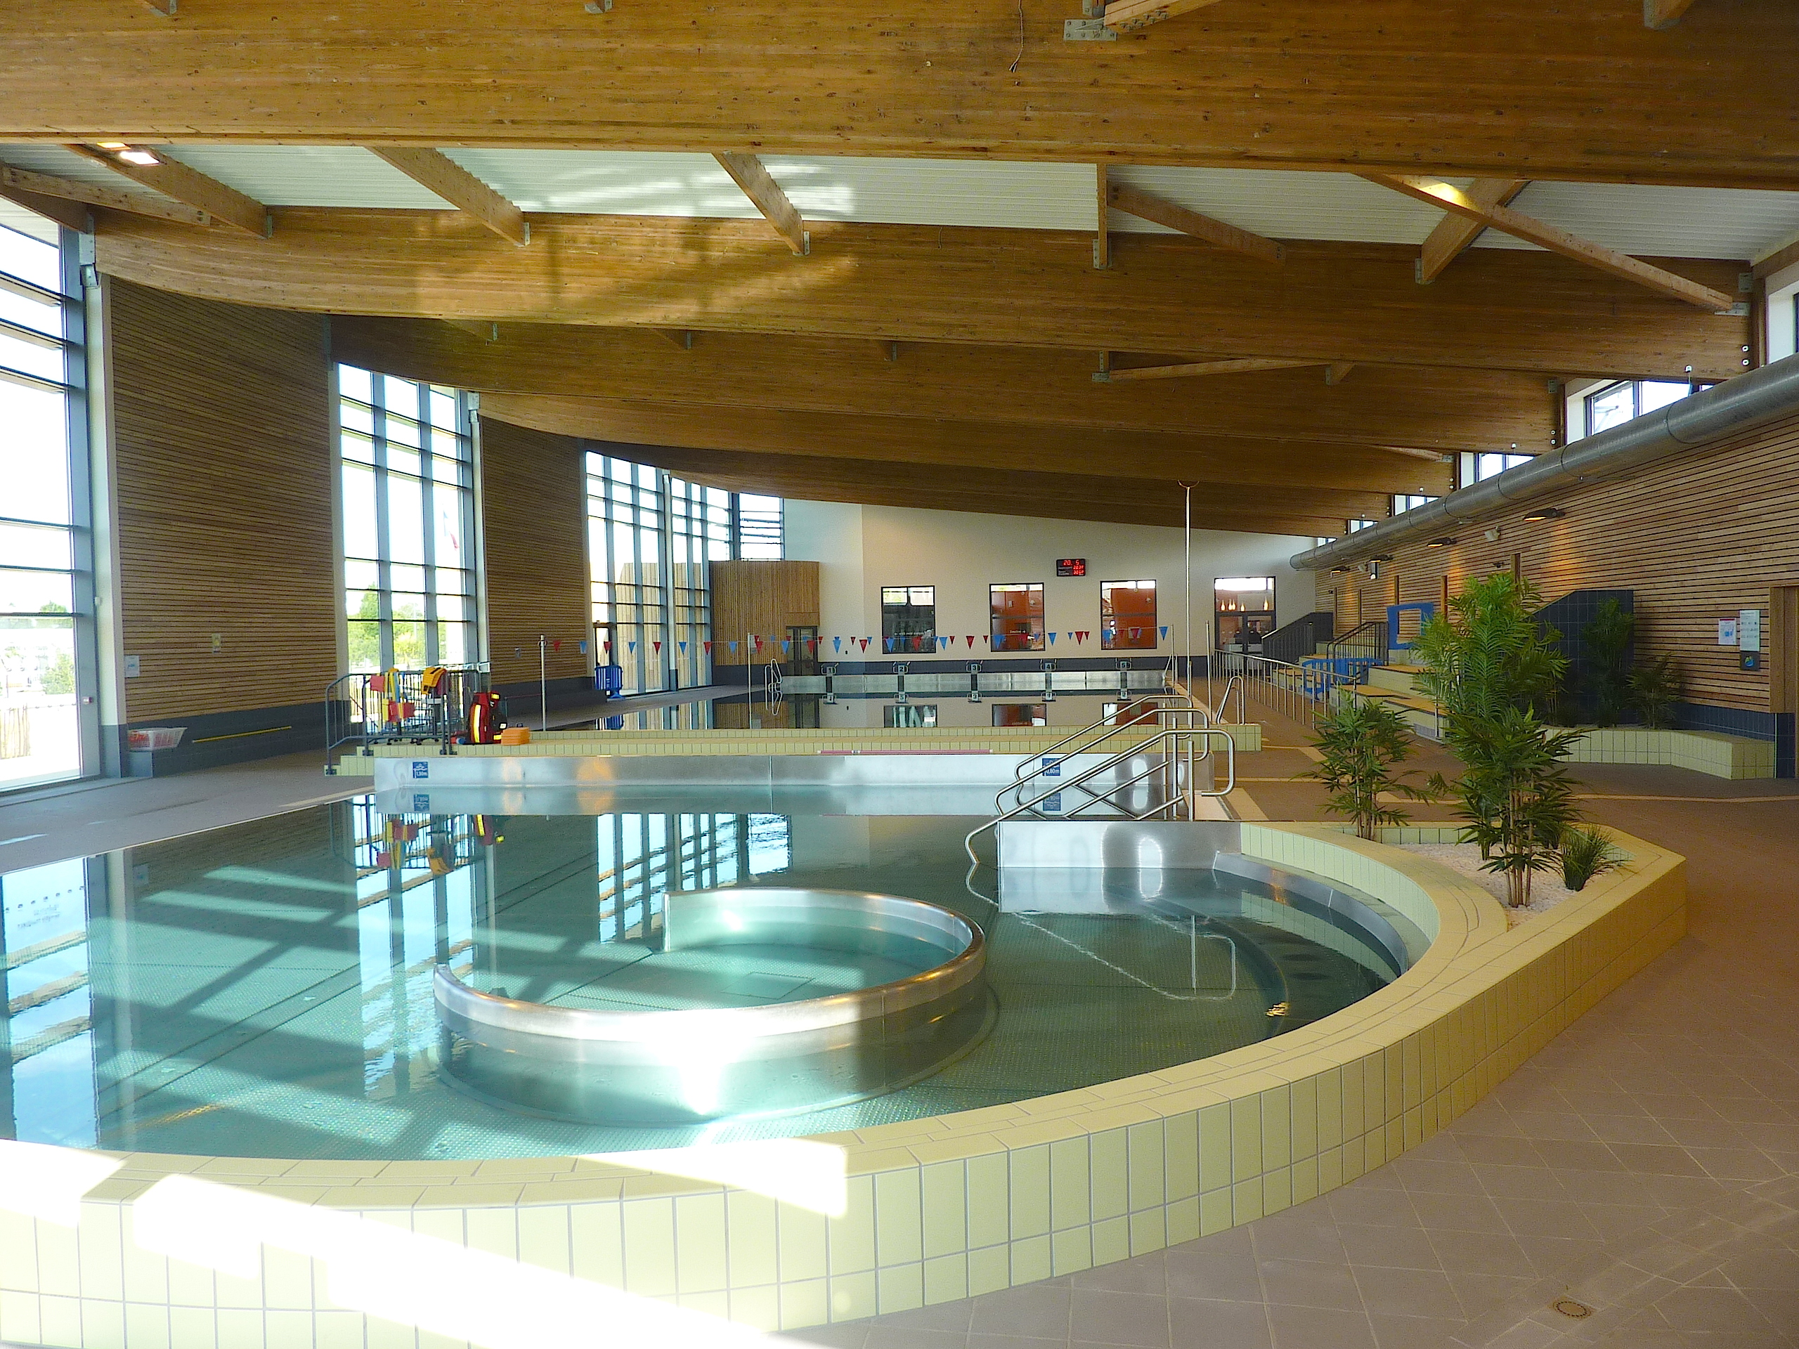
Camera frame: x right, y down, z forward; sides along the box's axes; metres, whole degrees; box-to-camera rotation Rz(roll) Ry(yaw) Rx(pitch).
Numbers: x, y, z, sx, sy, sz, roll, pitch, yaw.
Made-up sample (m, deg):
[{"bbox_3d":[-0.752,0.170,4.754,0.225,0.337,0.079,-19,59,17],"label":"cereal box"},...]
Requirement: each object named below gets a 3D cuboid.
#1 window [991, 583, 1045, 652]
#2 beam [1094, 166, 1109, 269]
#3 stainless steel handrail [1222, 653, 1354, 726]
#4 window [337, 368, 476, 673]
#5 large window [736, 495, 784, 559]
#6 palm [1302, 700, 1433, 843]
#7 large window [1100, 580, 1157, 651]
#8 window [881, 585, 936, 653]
[{"bbox_3d":[4.203,-2.029,46.198,1.935,2.485,0.120,-1,2,10],"label":"window"},{"bbox_3d":[1.912,-4.873,12.288,0.100,0.430,6.000,-1,2,10],"label":"beam"},{"bbox_3d":[7.902,0.181,28.206,0.070,0.980,21.200,-1,2,9],"label":"stainless steel handrail"},{"bbox_3d":[-9.981,-2.558,26.437,0.250,6.900,4.721,-1,2,13],"label":"window"},{"bbox_3d":[-5.074,-5.399,47.812,1.959,2.415,0.150,-2,2,-34],"label":"large window"},{"bbox_3d":[3.030,0.641,8.400,0.830,0.960,0.780,-1,2,10],"label":"palm"},{"bbox_3d":[8.029,-2.075,45.555,1.922,2.460,0.120,-1,2,10],"label":"large window"},{"bbox_3d":[0.337,-1.972,46.848,1.984,2.454,0.120,-1,2,10],"label":"window"}]

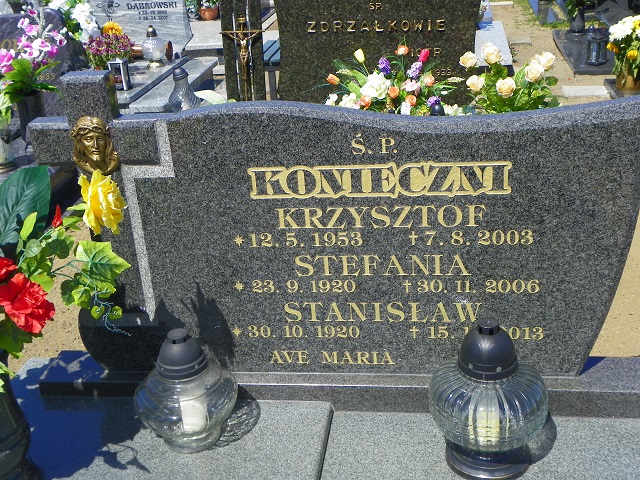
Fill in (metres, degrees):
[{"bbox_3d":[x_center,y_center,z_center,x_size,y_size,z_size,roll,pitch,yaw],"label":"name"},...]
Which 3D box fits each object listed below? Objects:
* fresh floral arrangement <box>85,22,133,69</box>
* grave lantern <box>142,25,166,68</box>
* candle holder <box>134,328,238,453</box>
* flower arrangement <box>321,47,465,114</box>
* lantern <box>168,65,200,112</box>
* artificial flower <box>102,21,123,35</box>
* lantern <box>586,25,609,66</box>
[{"bbox_3d":[-1.334,-1.198,5.350,0.310,0.310,0.290,0,24,9],"label":"fresh floral arrangement"},{"bbox_3d":[-1.067,-1.240,5.450,0.152,0.270,0.152,0,24,9],"label":"grave lantern"},{"bbox_3d":[-0.244,0.272,1.570,0.190,0.222,0.190,0,24,9],"label":"candle holder"},{"bbox_3d":[0.355,-0.745,4.050,0.640,0.370,0.380,0,24,9],"label":"flower arrangement"},{"bbox_3d":[-0.669,-0.719,4.200,0.158,0.270,0.158,0,24,9],"label":"lantern"},{"bbox_3d":[-1.305,-1.334,5.350,0.120,0.085,0.110,0,24,9],"label":"artificial flower"},{"bbox_3d":[1.749,-1.224,5.350,0.132,0.245,0.132,0,24,9],"label":"lantern"}]

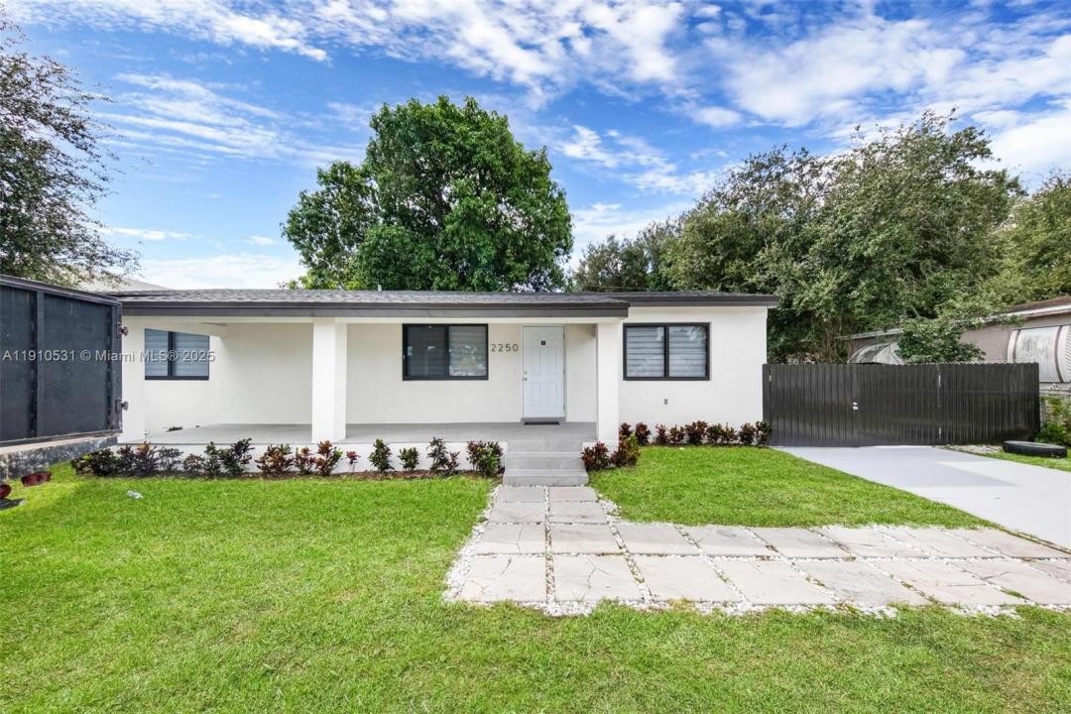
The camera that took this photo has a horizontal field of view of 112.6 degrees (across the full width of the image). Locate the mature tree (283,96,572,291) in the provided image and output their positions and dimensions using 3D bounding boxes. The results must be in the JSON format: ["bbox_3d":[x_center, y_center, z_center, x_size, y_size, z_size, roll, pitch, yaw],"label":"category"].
[{"bbox_3d":[-5.150,-4.929,17.252,13.300,14.400,12.500,0,-2,1],"label":"mature tree"}]

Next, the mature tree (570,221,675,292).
[{"bbox_3d":[6.100,-3.103,23.696,8.000,11.200,7.500,0,-2,1],"label":"mature tree"}]

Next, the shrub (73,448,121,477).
[{"bbox_3d":[-6.780,1.647,5.608,0.550,0.440,0.480,0,-2,1],"label":"shrub"}]

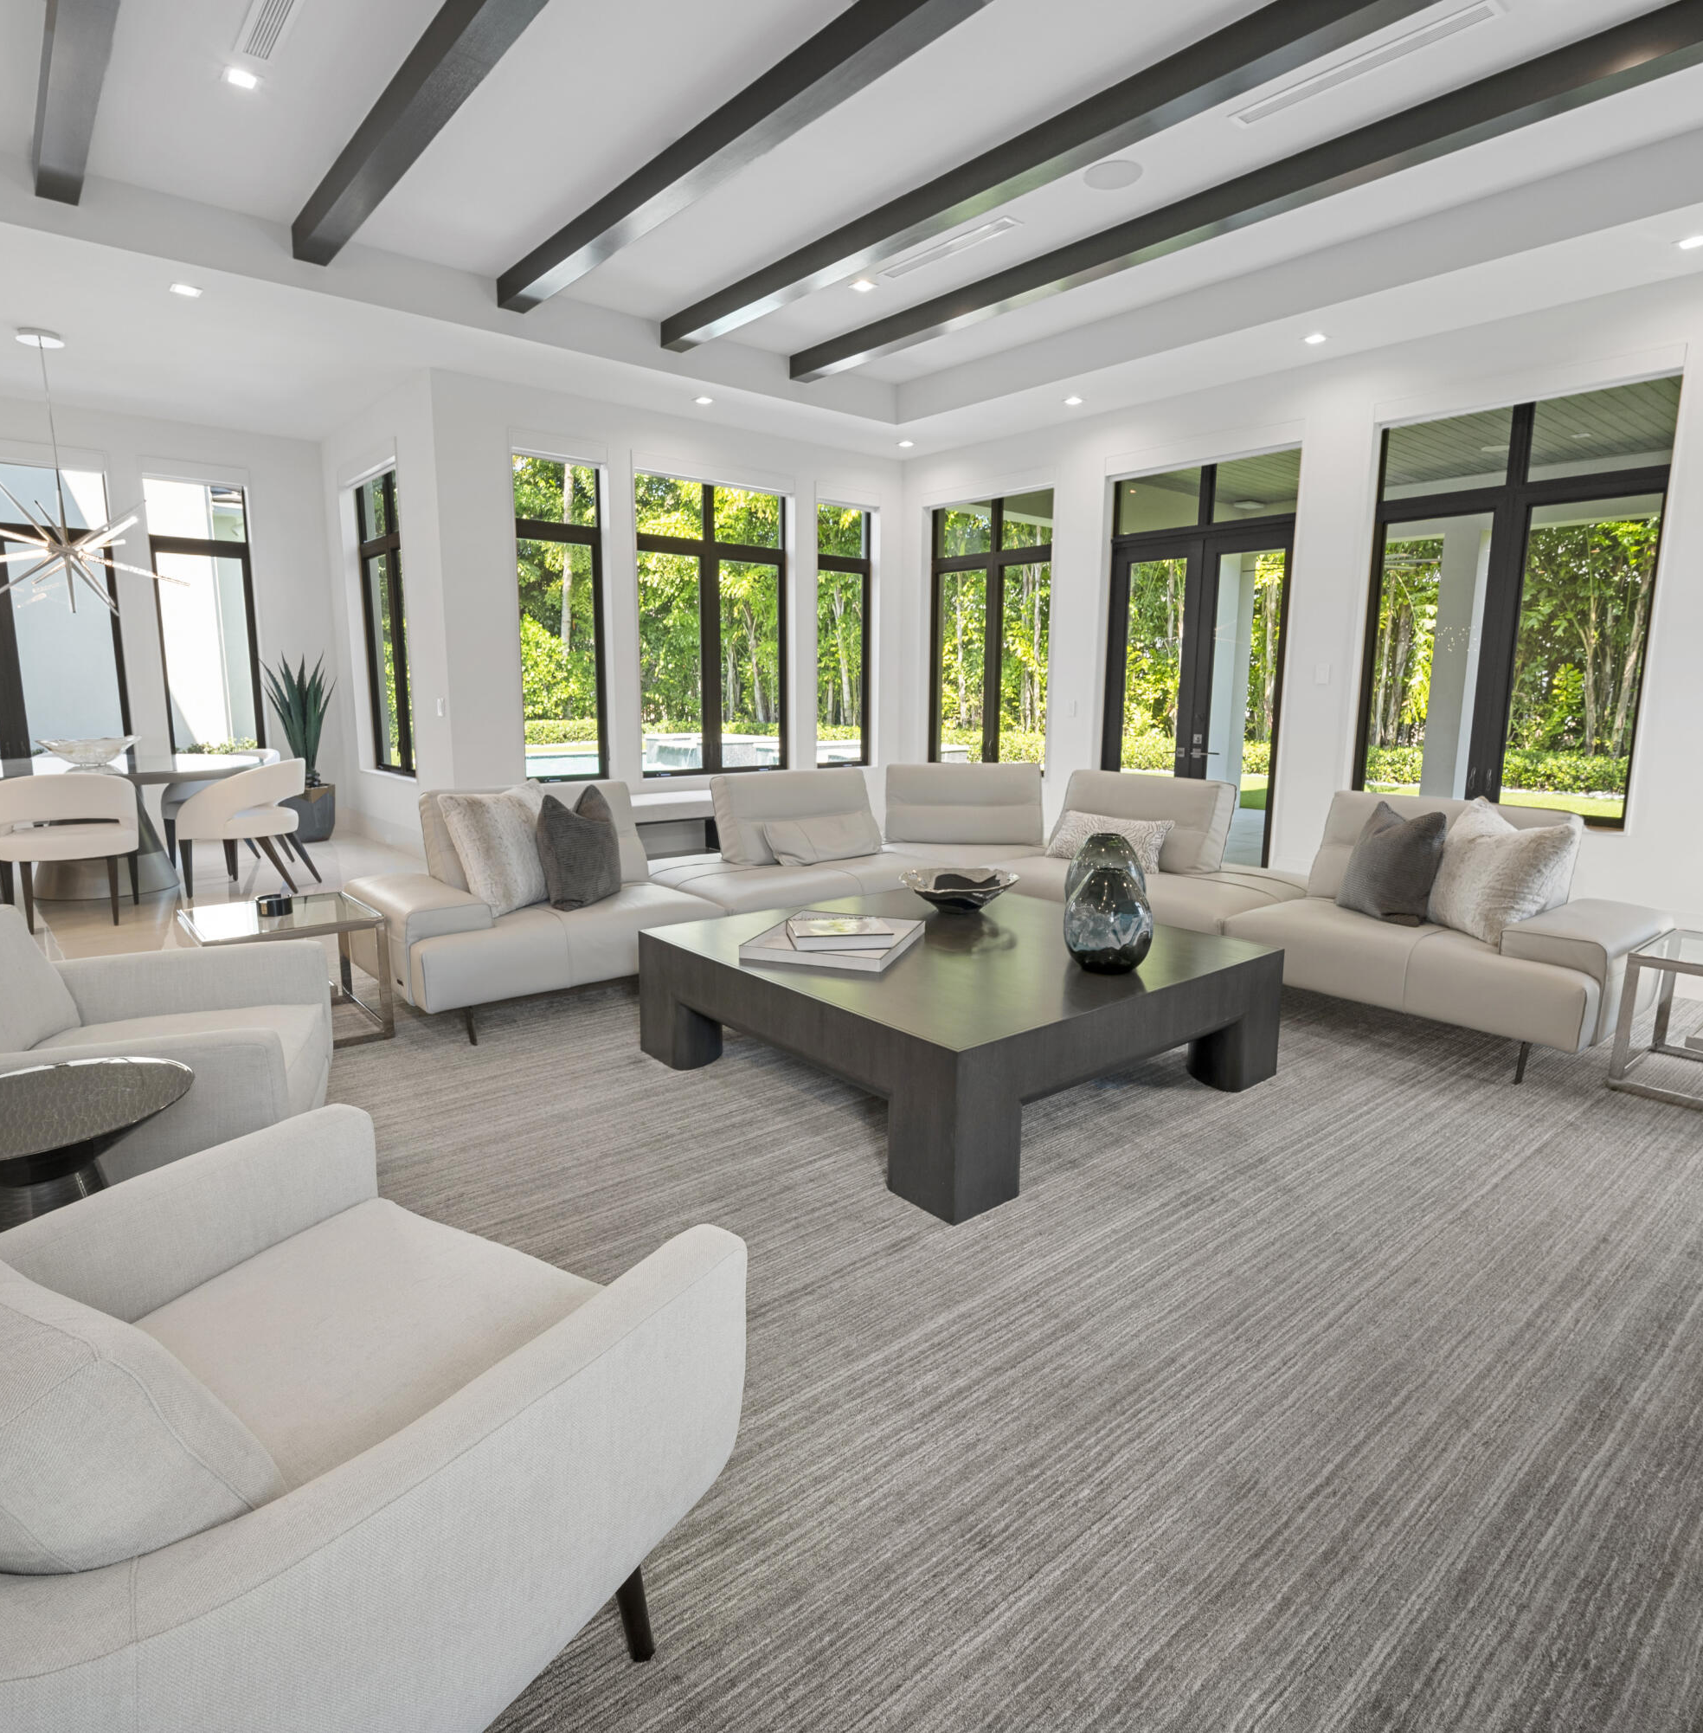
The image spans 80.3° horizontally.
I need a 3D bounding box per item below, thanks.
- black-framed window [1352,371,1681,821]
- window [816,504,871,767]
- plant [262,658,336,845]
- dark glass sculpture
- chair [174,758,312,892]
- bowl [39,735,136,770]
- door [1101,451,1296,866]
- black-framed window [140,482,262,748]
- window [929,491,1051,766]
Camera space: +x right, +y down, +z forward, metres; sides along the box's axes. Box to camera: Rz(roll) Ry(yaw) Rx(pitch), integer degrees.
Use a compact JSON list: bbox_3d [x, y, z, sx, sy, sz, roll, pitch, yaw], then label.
[{"bbox_3d":[3.617,-1.387,5.650,0.120,2.232,1.394,-7,12,-38],"label":"black-framed window"},{"bbox_3d":[-0.078,-1.961,8.843,0.660,2.241,0.120,-8,13,-40],"label":"window"},{"bbox_3d":[-4.461,-0.961,8.222,0.555,1.532,0.537,-8,12,-41],"label":"plant"},{"bbox_3d":[0.823,0.099,3.194,0.270,0.420,0.275,3,9,14],"label":"dark glass sculpture"},{"bbox_3d":[-3.748,-0.248,6.376,0.625,0.797,0.620,-1,10,-7],"label":"chair"},{"bbox_3d":[-4.755,-0.704,6.304,0.497,0.166,0.461,-8,12,-41],"label":"bowl"},{"bbox_3d":[2.410,-1.368,7.170,0.120,2.810,1.426,-8,13,-40],"label":"door"},{"bbox_3d":[-5.075,-1.863,7.956,0.665,2.192,0.120,-8,12,-41],"label":"black-framed window"},{"bbox_3d":[1.178,-1.898,8.553,0.120,2.241,1.394,-8,13,-40],"label":"window"}]

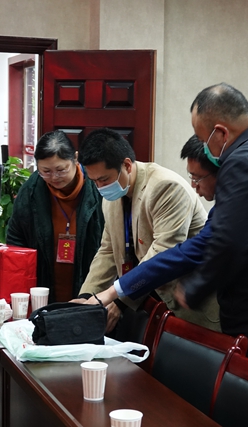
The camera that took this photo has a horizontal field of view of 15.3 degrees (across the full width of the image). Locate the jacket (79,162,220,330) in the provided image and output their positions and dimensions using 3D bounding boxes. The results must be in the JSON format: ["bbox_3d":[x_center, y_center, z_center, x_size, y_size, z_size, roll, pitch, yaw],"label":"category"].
[{"bbox_3d":[0.105,0.122,3.420,0.480,0.620,0.430,5,6,42],"label":"jacket"}]

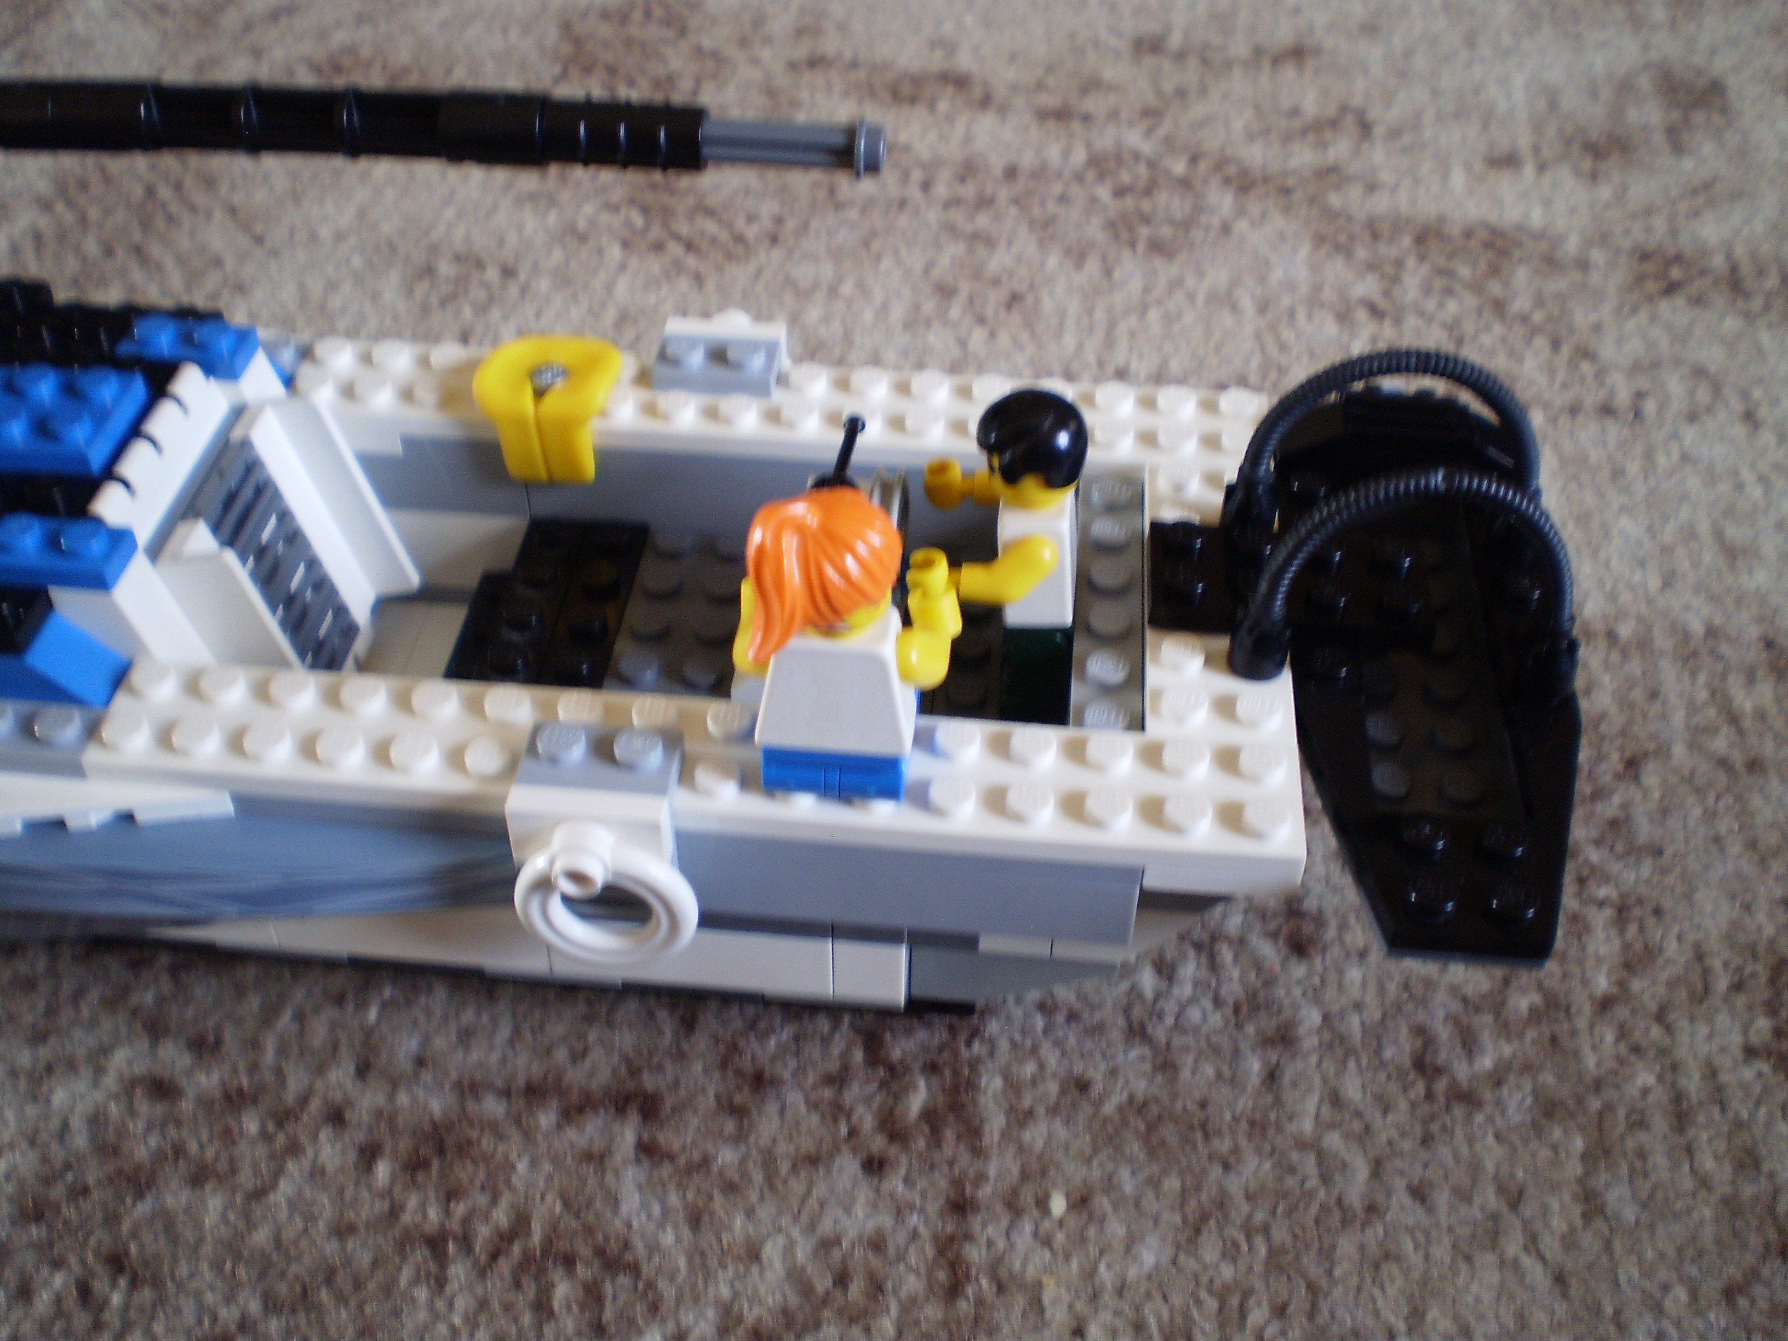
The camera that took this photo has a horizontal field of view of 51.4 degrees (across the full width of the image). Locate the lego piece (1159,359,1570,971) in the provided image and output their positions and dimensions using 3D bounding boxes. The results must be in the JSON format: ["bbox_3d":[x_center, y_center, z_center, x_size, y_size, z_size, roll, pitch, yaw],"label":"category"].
[{"bbox_3d":[0.053,-0.004,0.215,0.048,0.017,0.095,4,44,3],"label":"lego piece"}]

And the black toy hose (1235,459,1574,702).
[{"bbox_3d":[0.056,-0.010,0.196,0.039,0.028,0.007,4,44,3],"label":"black toy hose"}]

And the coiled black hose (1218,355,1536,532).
[{"bbox_3d":[0.058,-0.025,0.212,0.038,0.028,0.007,4,44,3],"label":"coiled black hose"}]

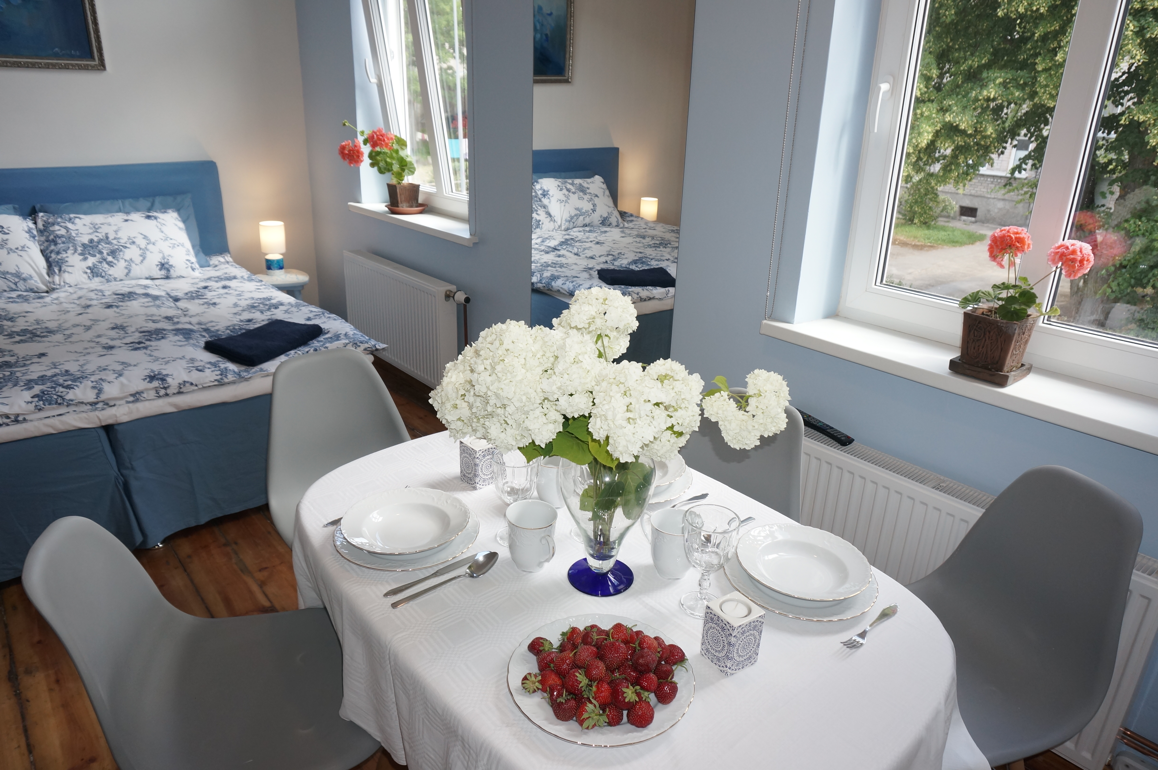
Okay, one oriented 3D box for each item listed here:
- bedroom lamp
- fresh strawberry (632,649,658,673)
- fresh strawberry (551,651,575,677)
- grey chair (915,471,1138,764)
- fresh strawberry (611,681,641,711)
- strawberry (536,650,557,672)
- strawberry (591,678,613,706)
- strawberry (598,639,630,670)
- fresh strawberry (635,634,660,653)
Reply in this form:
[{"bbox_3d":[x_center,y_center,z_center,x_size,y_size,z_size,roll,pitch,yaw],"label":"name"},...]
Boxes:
[{"bbox_3d":[-1.756,-0.781,4.436,0.142,0.291,0.142,-15,26,-36],"label":"bedroom lamp"},{"bbox_3d":[0.087,0.362,1.012,0.034,0.034,0.034,2,21,0],"label":"fresh strawberry"},{"bbox_3d":[-0.021,0.367,1.015,0.031,0.034,0.031,2,21,0],"label":"fresh strawberry"},{"bbox_3d":[0.711,0.587,1.549,0.540,0.826,0.470,-4,22,-15],"label":"grey chair"},{"bbox_3d":[0.059,0.390,0.968,0.036,0.037,0.036,2,21,0],"label":"fresh strawberry"},{"bbox_3d":[-0.042,0.368,1.029,0.031,0.030,0.031,2,21,0],"label":"strawberry"},{"bbox_3d":[0.030,0.397,0.996,0.032,0.032,0.032,16,51,-19],"label":"strawberry"},{"bbox_3d":[0.046,0.355,1.015,0.040,0.040,0.040,2,21,0],"label":"strawberry"},{"bbox_3d":[0.094,0.353,1.050,0.031,0.031,0.031,2,21,0],"label":"fresh strawberry"}]

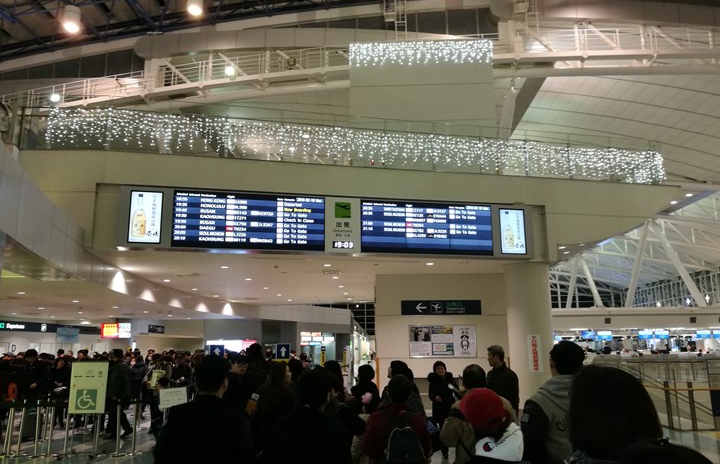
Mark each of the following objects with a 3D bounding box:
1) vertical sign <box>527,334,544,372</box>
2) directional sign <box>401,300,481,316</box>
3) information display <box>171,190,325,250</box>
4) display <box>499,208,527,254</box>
[{"bbox_3d":[4.254,2.958,13.677,0.344,0.947,0.030,-2,-11,8],"label":"vertical sign"},{"bbox_3d":[2.376,2.219,16.440,2.330,0.429,0.100,-1,-12,0],"label":"directional sign"},{"bbox_3d":[-2.619,-0.239,13.499,3.591,1.356,0.120,2,-12,-13],"label":"information display"},{"bbox_3d":[4.057,0.000,14.986,0.778,1.251,0.100,2,-12,-13],"label":"display"}]

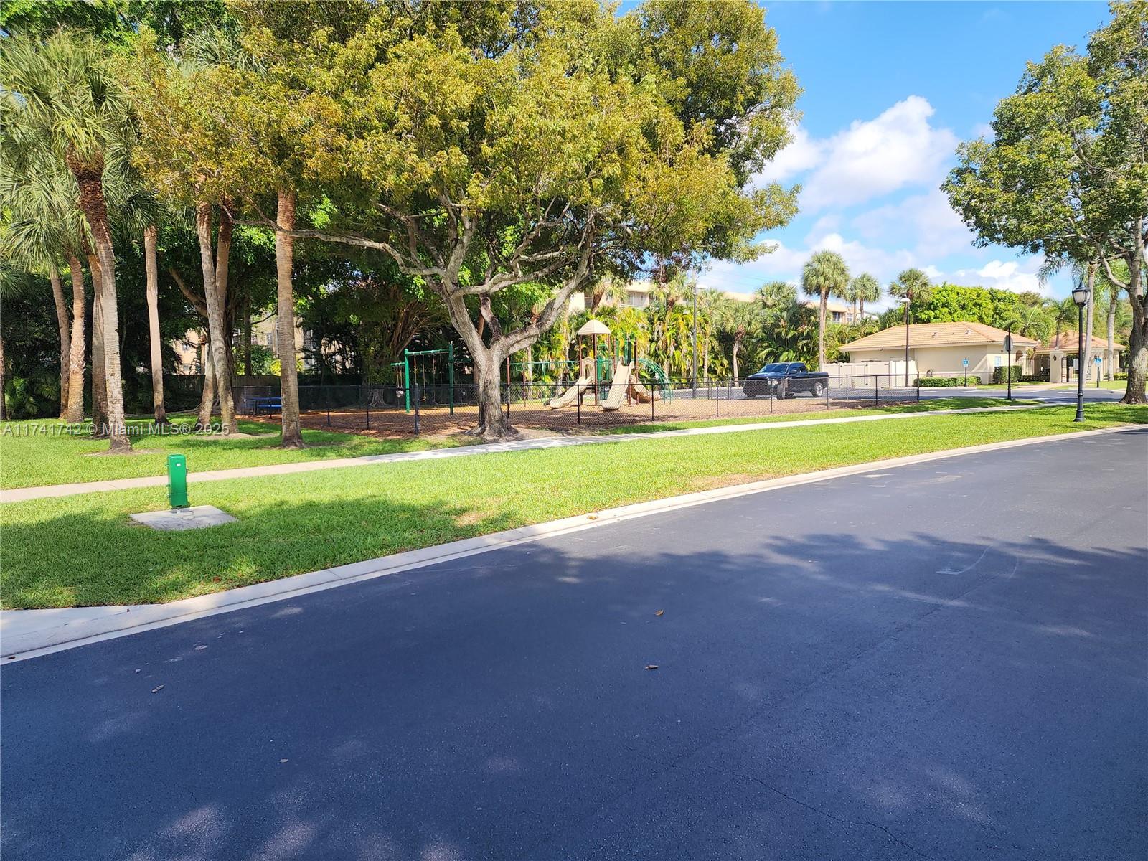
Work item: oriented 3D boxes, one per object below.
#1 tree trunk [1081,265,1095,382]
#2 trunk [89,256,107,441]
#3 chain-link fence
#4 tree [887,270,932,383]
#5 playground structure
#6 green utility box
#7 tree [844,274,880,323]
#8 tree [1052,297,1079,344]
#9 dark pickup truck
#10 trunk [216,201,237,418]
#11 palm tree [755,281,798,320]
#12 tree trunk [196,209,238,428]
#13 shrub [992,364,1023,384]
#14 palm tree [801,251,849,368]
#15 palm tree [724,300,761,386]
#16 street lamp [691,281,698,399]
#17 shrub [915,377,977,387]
[{"bbox_3d":[38.032,-7.872,56.500,0.650,8.600,0.600,-1,4,0],"label":"tree trunk"},{"bbox_3d":[-13.998,-2.515,22.400,0.500,5.400,0.500,-1,4,0],"label":"trunk"},{"bbox_3d":[0.725,-1.464,33.672,24.500,1.400,16.500,-3,4,-37],"label":"chain-link fence"},{"bbox_3d":[28.660,-8.865,65.000,3.700,9.600,3.700,-1,3,0],"label":"tree"},{"bbox_3d":[1.541,-3.139,35.058,5.800,4.100,4.600,-1,4,0],"label":"playground structure"},{"bbox_3d":[-4.880,0.630,9.400,0.220,0.670,0.200,-3,4,-36],"label":"green utility box"},{"bbox_3d":[27.302,-9.651,72.000,3.200,10.300,3.200,-1,3,0],"label":"tree"},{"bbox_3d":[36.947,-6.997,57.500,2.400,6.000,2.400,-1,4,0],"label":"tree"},{"bbox_3d":[11.833,-2.787,42.326,5.700,1.920,2.000,-5,6,-44],"label":"dark pickup truck"},{"bbox_3d":[-11.146,-3.859,24.400,0.650,6.800,0.550,-1,4,0],"label":"trunk"},{"bbox_3d":[16.173,-7.746,61.000,3.200,8.300,3.200,-1,3,0],"label":"palm tree"},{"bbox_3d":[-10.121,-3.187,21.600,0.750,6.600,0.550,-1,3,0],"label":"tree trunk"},{"bbox_3d":[29.023,-3.718,51.000,1.600,1.200,1.400,2,4,40],"label":"shrub"},{"bbox_3d":[19.975,-9.073,61.000,3.900,10.600,3.900,-1,4,0],"label":"palm tree"},{"bbox_3d":[13.596,-7.108,62.000,3.100,7.000,3.100,-1,4,0],"label":"palm tree"},{"bbox_3d":[6.927,-5.279,43.800,0.350,6.800,0.350,-1,4,0],"label":"street lamp"},{"bbox_3d":[24.397,-3.145,50.000,3.900,0.680,0.950,2,5,45],"label":"shrub"}]

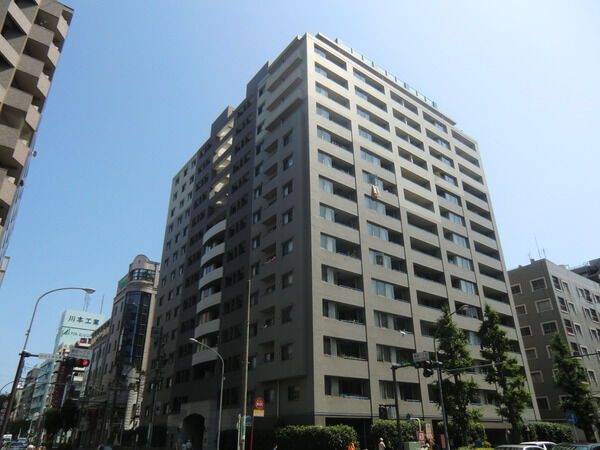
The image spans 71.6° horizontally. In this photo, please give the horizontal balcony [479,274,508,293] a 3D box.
[{"bbox_3d":[23.953,7.611,52.562,5.841,1.475,1.400,18,-31,-33],"label":"horizontal balcony"}]

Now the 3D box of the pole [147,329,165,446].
[{"bbox_3d":[-16.356,18.118,47.257,0.500,13.200,0.500,18,-32,-32],"label":"pole"}]

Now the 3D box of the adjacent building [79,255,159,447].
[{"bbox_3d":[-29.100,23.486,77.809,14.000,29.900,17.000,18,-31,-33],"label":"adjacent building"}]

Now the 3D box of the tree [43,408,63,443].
[{"bbox_3d":[-40.514,32.921,68.438,3.000,4.850,3.000,18,-31,-33],"label":"tree"}]

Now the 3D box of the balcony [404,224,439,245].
[{"bbox_3d":[13.473,1.460,46.740,5.310,1.534,1.400,18,-31,-33],"label":"balcony"}]

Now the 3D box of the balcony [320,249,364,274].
[{"bbox_3d":[3.335,3.475,36.915,4.800,1.450,1.400,18,-32,-32],"label":"balcony"}]

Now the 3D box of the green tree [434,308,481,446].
[{"bbox_3d":[11.935,11.542,31.652,3.300,10.400,3.300,18,-31,-33],"label":"green tree"}]

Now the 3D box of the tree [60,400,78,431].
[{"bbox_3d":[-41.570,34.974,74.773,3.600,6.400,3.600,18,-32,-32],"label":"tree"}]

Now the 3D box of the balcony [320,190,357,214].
[{"bbox_3d":[3.325,-1.800,39.558,4.800,1.450,1.400,18,-32,-32],"label":"balcony"}]

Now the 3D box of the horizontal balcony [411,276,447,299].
[{"bbox_3d":[13.397,6.732,44.088,5.340,1.593,1.400,18,-31,-33],"label":"horizontal balcony"}]

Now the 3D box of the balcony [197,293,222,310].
[{"bbox_3d":[-10.492,8.977,48.329,1.500,1.268,6.254,18,-31,-33],"label":"balcony"}]

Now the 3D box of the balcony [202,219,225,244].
[{"bbox_3d":[-10.537,1.019,52.199,1.500,1.268,6.254,18,-31,-33],"label":"balcony"}]

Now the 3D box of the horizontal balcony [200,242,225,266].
[{"bbox_3d":[-10.522,3.672,50.909,1.500,1.268,6.254,18,-31,-33],"label":"horizontal balcony"}]

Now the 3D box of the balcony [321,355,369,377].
[{"bbox_3d":[3.350,11.370,32.960,4.800,1.450,1.400,18,-32,-32],"label":"balcony"}]

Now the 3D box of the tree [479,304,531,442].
[{"bbox_3d":[17.722,13.104,36.821,3.900,12.700,3.900,18,-32,-32],"label":"tree"}]

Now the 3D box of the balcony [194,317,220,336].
[{"bbox_3d":[-10.477,11.630,47.039,1.500,1.268,6.254,18,-31,-33],"label":"balcony"}]

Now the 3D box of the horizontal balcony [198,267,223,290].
[{"bbox_3d":[-10.216,6.292,48.902,1.500,1.300,5.800,18,-32,-32],"label":"horizontal balcony"}]

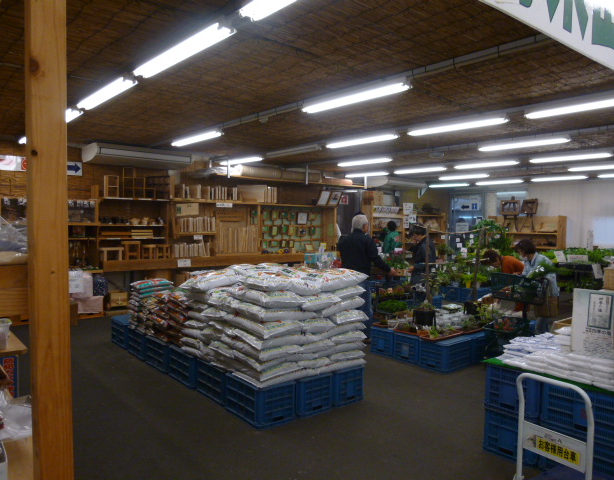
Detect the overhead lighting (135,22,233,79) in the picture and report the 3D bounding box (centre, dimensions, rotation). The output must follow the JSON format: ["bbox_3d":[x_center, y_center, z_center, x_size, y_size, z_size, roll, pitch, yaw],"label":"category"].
[{"bbox_3d":[-0.860,-1.258,3.071,0.165,0.085,1.230,-1,3,-44],"label":"overhead lighting"}]

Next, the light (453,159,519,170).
[{"bbox_3d":[3.219,-1.380,8.380,0.165,0.085,1.230,-1,3,-44],"label":"light"}]

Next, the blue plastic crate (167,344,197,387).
[{"bbox_3d":[-1.055,1.204,4.526,0.365,0.305,0.520,-2,4,-41],"label":"blue plastic crate"}]

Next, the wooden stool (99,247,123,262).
[{"bbox_3d":[-3.178,0.236,7.529,0.345,0.225,0.220,-1,3,-43],"label":"wooden stool"}]

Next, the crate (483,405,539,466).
[{"bbox_3d":[1.562,1.314,3.277,0.525,0.305,0.368,-1,3,-43],"label":"crate"}]

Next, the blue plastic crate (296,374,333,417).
[{"bbox_3d":[-0.104,1.244,3.935,0.366,0.305,0.523,-1,3,-41],"label":"blue plastic crate"}]

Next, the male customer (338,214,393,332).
[{"bbox_3d":[0.807,0.494,6.133,0.520,1.680,0.600,3,3,40],"label":"male customer"}]

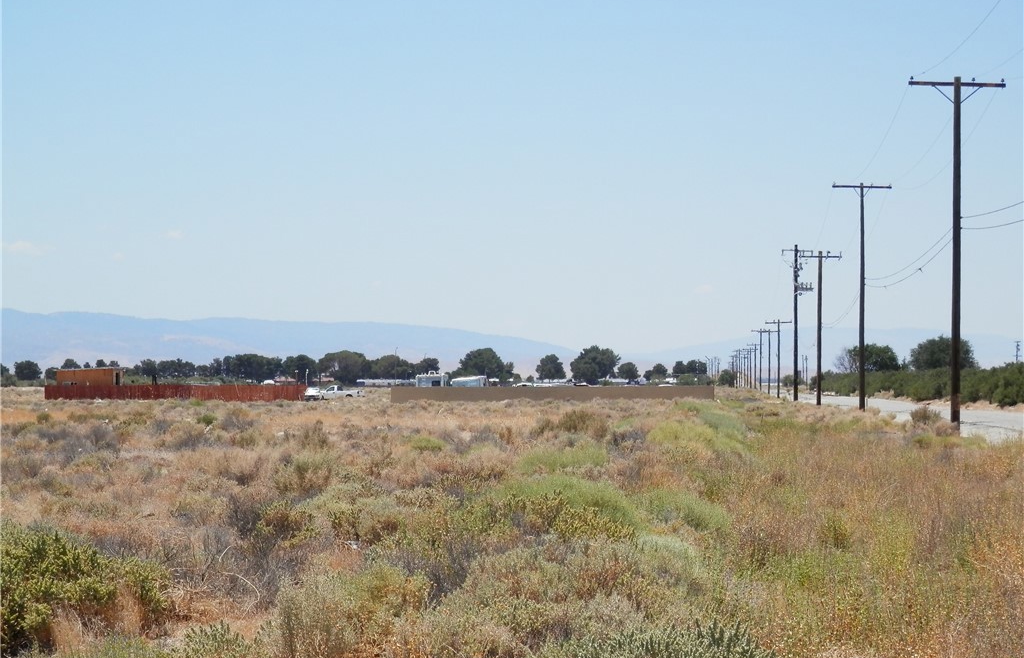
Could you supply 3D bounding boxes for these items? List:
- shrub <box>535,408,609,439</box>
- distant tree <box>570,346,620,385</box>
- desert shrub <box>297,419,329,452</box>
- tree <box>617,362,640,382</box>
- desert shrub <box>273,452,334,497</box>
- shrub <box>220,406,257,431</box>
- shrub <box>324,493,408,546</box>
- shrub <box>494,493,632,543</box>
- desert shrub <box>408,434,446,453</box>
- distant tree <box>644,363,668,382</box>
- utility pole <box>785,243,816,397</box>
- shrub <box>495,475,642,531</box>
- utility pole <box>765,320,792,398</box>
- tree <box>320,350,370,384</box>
[{"bbox_3d":[1.753,2.739,90.879,2.203,0.927,1.745,0,-1,0],"label":"shrub"},{"bbox_3d":[20.359,9.331,760.000,12.119,10.664,11.513,0,-1,2],"label":"distant tree"},{"bbox_3d":[-4.686,2.514,74.021,0.803,0.755,0.759,0,-1,0],"label":"desert shrub"},{"bbox_3d":[29.850,11.863,800.000,6.123,6.633,5.817,0,-1,2],"label":"tree"},{"bbox_3d":[-2.959,2.065,44.500,0.880,0.653,0.836,0,-1,-4],"label":"desert shrub"},{"bbox_3d":[-9.071,2.968,104.000,1.194,0.862,1.134,0,-1,-5],"label":"shrub"},{"bbox_3d":[-1.427,1.868,30.745,0.784,0.510,0.736,0,-1,0],"label":"shrub"},{"bbox_3d":[0.553,1.907,31.800,1.420,0.517,1.136,0,-1,1],"label":"shrub"},{"bbox_3d":[-1.927,2.617,71.500,0.866,0.467,0.823,0,-1,-2],"label":"desert shrub"},{"bbox_3d":[36.866,11.608,800.000,6.123,5.613,5.511,0,-1,0],"label":"distant tree"},{"bbox_3d":[26.633,-0.535,292.000,3.050,14.573,0.450,0,-1,4],"label":"utility pole"},{"bbox_3d":[0.611,1.887,33.919,1.601,0.606,1.257,0,-1,0],"label":"shrub"},{"bbox_3d":[30.398,3.416,357.000,3.050,8.949,0.350,0,-1,4],"label":"utility pole"},{"bbox_3d":[-33.983,8.062,640.000,10.205,7.756,9.185,0,-1,0],"label":"tree"}]

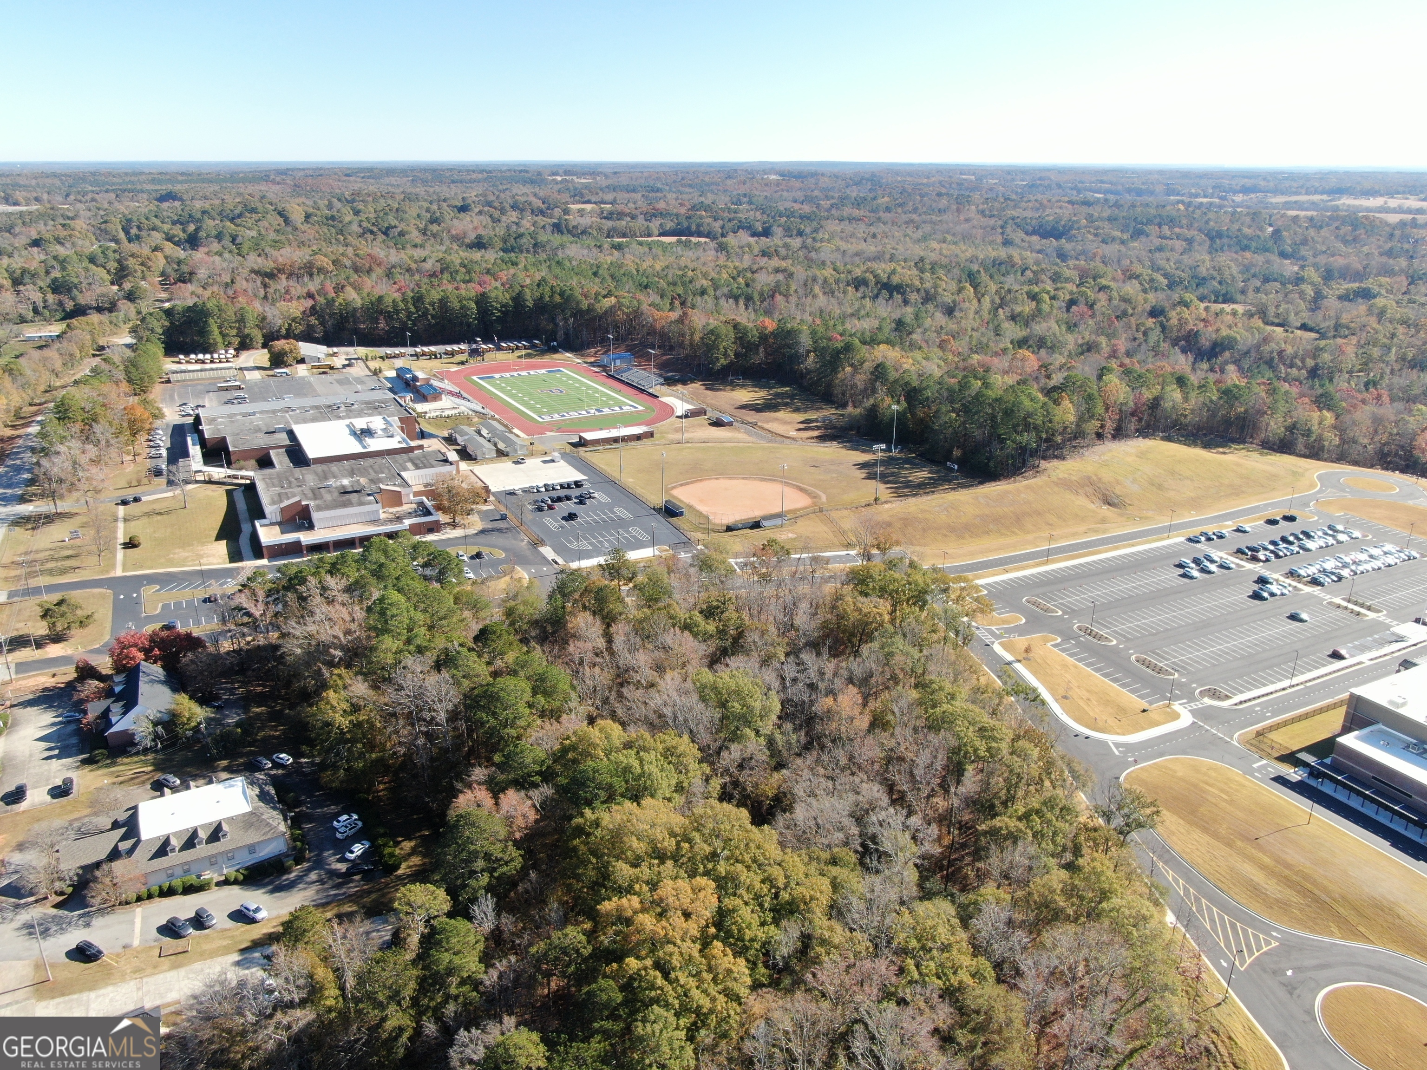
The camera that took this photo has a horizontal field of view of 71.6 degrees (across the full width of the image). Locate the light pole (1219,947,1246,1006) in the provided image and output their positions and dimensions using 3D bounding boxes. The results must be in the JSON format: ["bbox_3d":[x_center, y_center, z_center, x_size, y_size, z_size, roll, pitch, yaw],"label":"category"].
[{"bbox_3d":[75.004,63.243,142.236,1.150,8.600,0.450,-2,21,-7],"label":"light pole"}]

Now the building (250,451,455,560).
[{"bbox_3d":[-116.165,-13.029,328.336,68.500,10.200,65.000,-11,23,-27],"label":"building"}]

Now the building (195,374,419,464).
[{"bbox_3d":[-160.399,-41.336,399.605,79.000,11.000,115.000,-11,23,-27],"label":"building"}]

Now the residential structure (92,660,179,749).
[{"bbox_3d":[-121.153,34.613,207.419,16.800,7.600,23.700,-10,23,-26],"label":"residential structure"}]

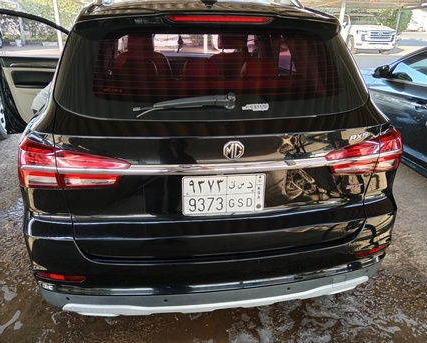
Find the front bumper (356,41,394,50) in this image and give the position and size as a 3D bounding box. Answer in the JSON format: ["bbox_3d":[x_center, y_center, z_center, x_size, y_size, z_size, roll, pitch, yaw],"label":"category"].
[{"bbox_3d":[7.842,-6.114,17.300,1.870,0.450,0.450,-2,23,-4],"label":"front bumper"}]

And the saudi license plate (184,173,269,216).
[{"bbox_3d":[0.041,0.087,1.351,0.315,0.157,0.020,-3,23,-7],"label":"saudi license plate"}]

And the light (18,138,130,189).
[{"bbox_3d":[-0.570,-0.022,1.401,0.549,0.205,0.174,2,23,4],"label":"light"}]

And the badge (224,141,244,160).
[{"bbox_3d":[0.074,-0.074,1.289,0.079,0.077,0.015,-3,23,-7],"label":"badge"}]

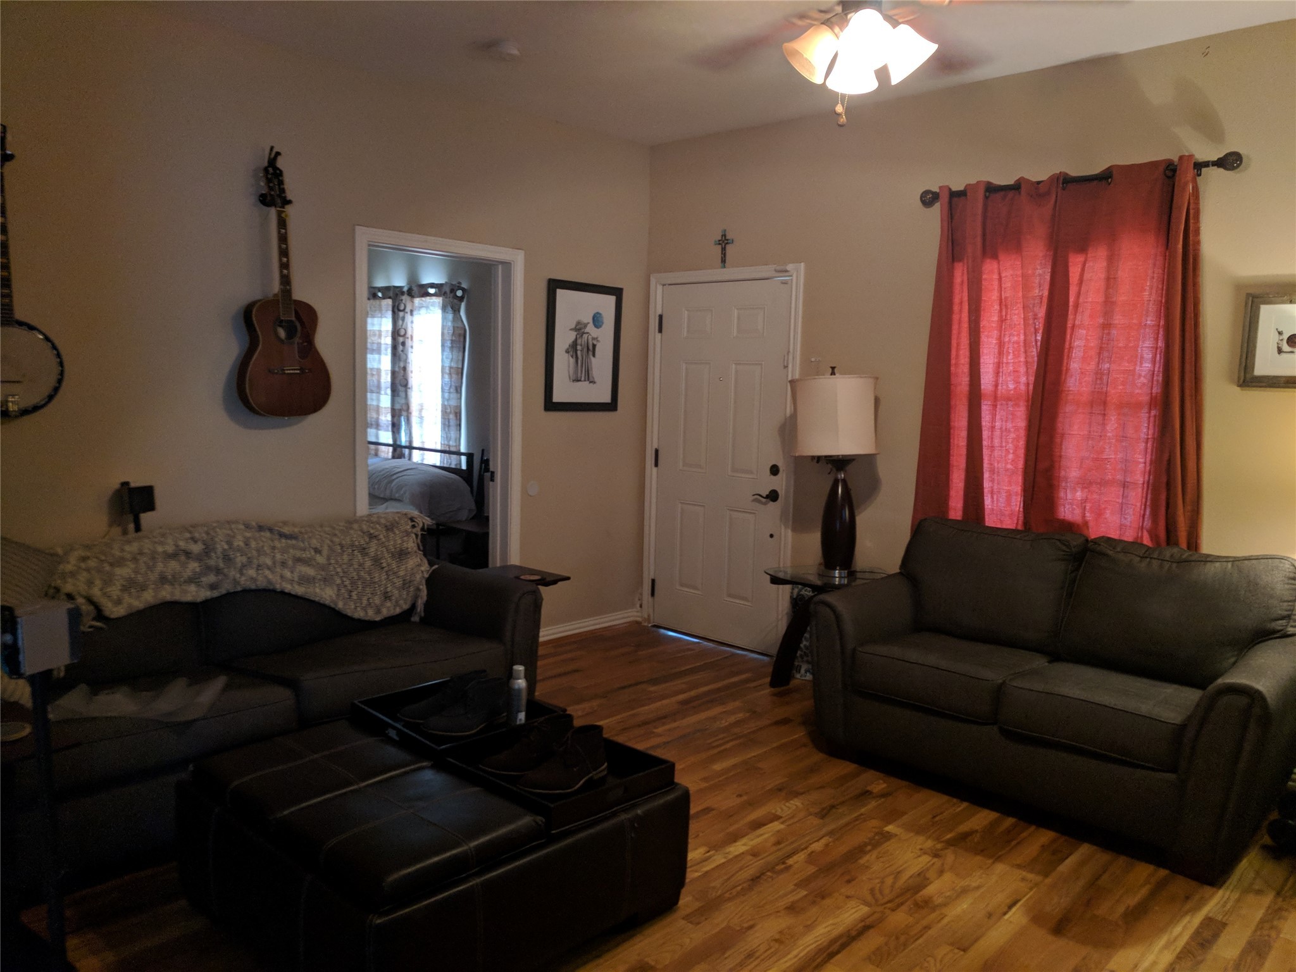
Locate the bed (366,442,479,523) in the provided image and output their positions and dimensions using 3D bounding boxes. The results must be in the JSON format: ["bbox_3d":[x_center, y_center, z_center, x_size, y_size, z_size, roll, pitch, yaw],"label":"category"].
[{"bbox_3d":[-2.520,0.217,6.649,1.580,0.920,2.120,8,9,42],"label":"bed"}]

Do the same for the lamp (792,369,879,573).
[{"bbox_3d":[0.857,-0.053,4.420,0.410,0.940,0.410,2,6,0],"label":"lamp"}]

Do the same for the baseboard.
[{"bbox_3d":[-0.366,0.805,5.568,0.900,0.080,0.020,-4,8,-45],"label":"baseboard"}]

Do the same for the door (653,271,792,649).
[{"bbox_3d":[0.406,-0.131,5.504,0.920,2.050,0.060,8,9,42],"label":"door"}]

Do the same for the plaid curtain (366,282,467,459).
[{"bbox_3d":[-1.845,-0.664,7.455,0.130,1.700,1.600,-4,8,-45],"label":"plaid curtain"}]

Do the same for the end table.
[{"bbox_3d":[0.817,0.694,4.512,0.580,0.578,0.580,2,6,0],"label":"end table"}]

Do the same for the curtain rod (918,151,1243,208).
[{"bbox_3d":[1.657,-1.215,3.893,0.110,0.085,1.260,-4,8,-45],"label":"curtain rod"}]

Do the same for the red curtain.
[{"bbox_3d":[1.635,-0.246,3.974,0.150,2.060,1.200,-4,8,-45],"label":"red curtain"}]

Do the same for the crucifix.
[{"bbox_3d":[0.416,-1.308,5.361,0.135,0.215,0.022,8,9,42],"label":"crucifix"}]

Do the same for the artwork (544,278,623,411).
[{"bbox_3d":[-0.348,-0.764,5.394,0.030,0.701,0.561,8,9,42],"label":"artwork"}]

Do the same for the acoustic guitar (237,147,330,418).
[{"bbox_3d":[-1.520,-0.812,3.996,0.125,1.050,0.385,8,11,42],"label":"acoustic guitar"}]

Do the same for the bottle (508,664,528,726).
[{"bbox_3d":[-0.411,0.669,3.087,0.058,0.203,0.058,2,6,0],"label":"bottle"}]

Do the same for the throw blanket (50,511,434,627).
[{"bbox_3d":[-1.491,0.348,3.733,0.400,0.410,1.410,8,9,42],"label":"throw blanket"}]

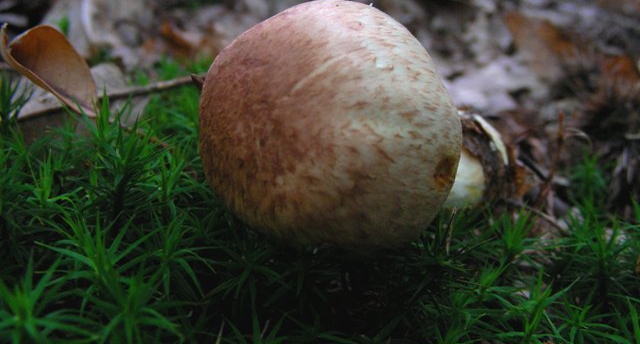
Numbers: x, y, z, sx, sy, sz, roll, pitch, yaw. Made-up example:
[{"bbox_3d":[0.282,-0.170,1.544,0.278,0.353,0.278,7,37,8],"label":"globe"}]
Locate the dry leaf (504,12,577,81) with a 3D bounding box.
[{"bbox_3d":[0.136,-0.080,0.435,0.032,0.015,0.070,-10,48,-9],"label":"dry leaf"}]

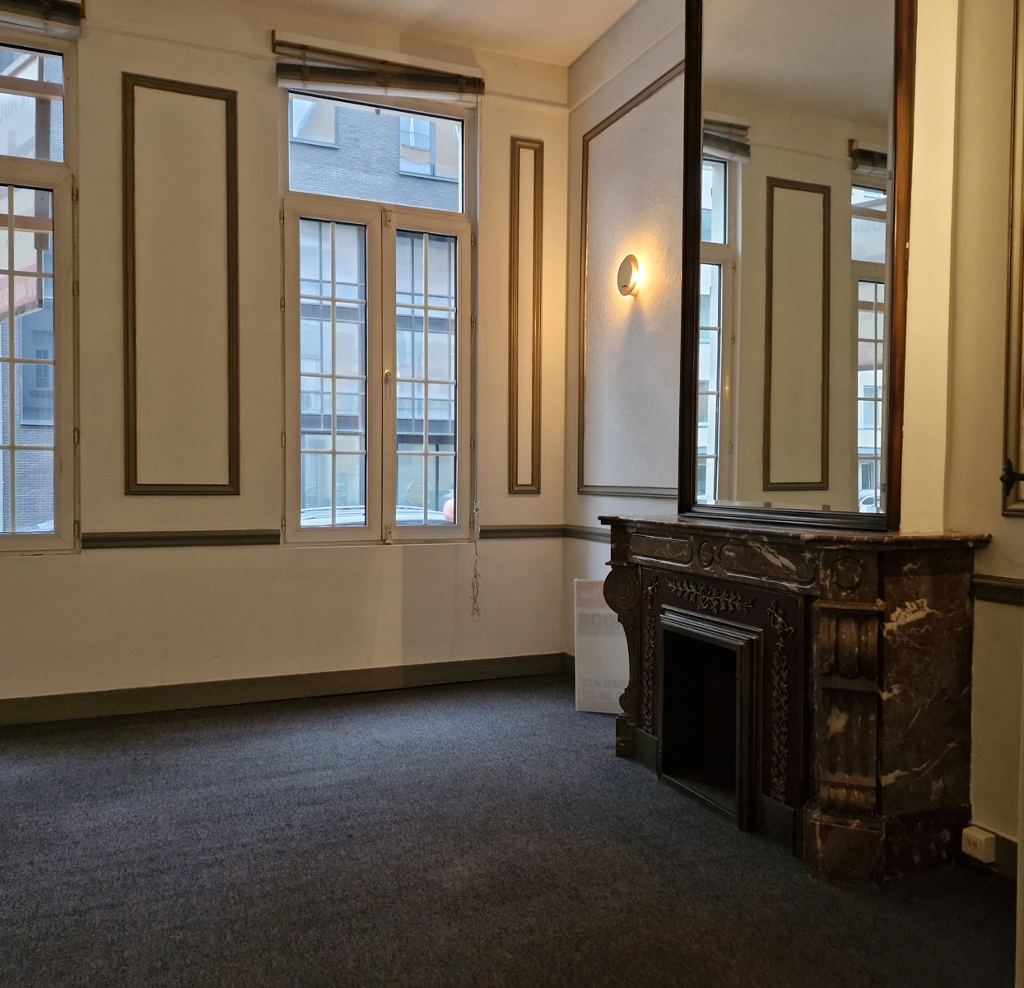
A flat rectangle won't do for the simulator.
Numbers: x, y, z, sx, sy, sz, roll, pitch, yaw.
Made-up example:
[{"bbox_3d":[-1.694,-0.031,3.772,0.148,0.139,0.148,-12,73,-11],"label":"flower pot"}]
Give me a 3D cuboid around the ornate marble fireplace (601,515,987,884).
[{"bbox_3d":[0.915,0.642,3.356,0.644,1.056,1.522,0,2,-24],"label":"ornate marble fireplace"}]

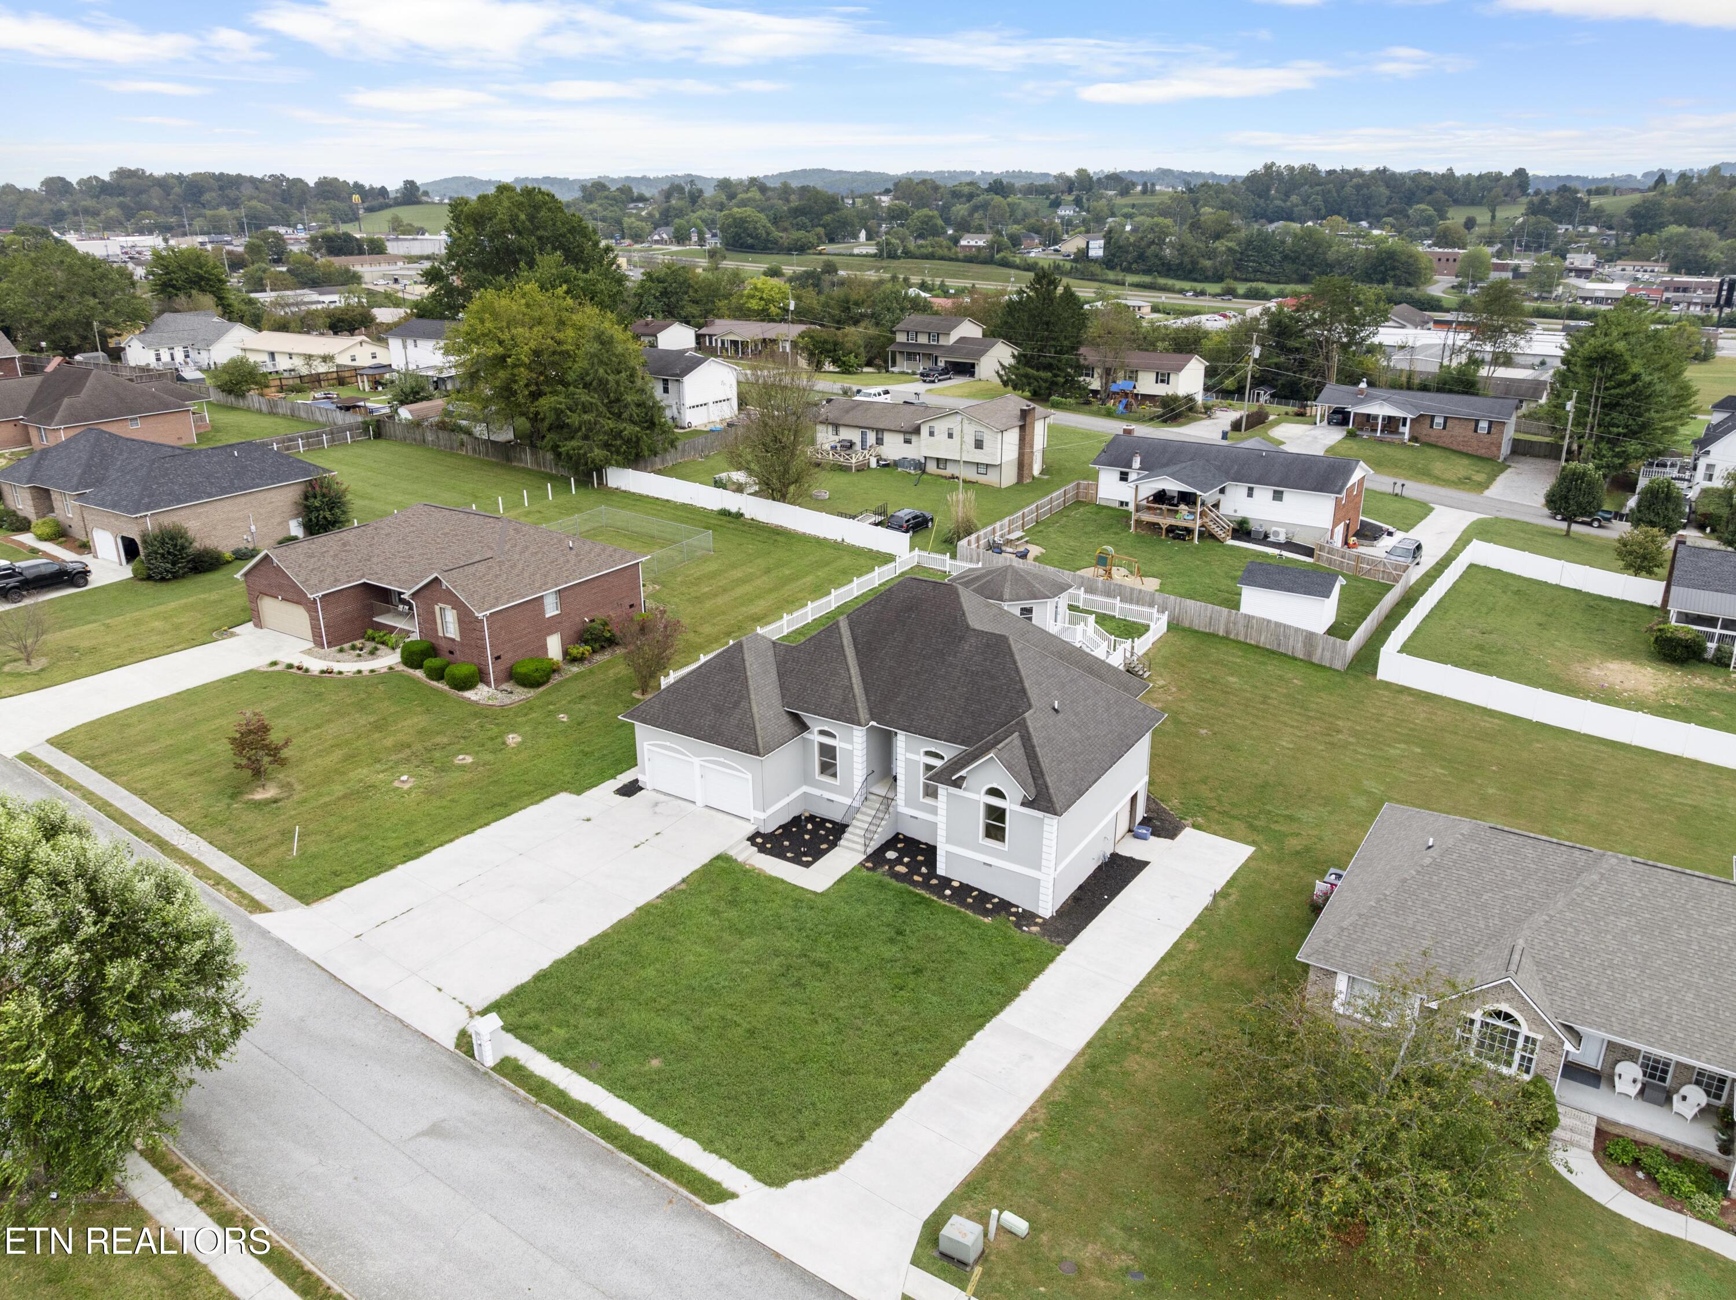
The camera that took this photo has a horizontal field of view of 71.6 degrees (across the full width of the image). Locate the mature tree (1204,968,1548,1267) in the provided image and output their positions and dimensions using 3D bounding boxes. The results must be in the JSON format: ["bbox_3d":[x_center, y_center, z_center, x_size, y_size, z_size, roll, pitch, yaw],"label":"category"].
[{"bbox_3d":[13.191,11.749,30.908,8.400,7.700,8.400,-1,20,0],"label":"mature tree"}]

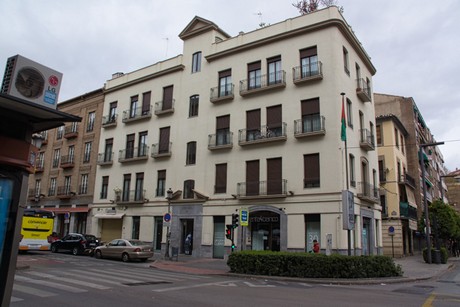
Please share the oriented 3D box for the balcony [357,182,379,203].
[{"bbox_3d":[9.931,2.856,24.639,0.480,1.070,3.581,-8,-16,35],"label":"balcony"}]

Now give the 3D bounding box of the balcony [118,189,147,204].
[{"bbox_3d":[-8.693,3.882,30.446,3.027,1.075,0.480,-7,-16,33],"label":"balcony"}]

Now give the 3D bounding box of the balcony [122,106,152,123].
[{"bbox_3d":[-8.487,-3.570,31.515,3.450,0.980,0.450,-7,-15,33],"label":"balcony"}]

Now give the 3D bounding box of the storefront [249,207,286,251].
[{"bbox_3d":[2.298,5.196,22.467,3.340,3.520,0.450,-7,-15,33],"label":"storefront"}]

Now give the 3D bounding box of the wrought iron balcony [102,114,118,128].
[{"bbox_3d":[-11.920,-3.190,34.404,1.557,1.093,0.480,-7,-16,33],"label":"wrought iron balcony"}]

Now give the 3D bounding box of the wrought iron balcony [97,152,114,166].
[{"bbox_3d":[-11.713,0.565,32.542,1.645,1.106,0.539,-7,-15,31],"label":"wrought iron balcony"}]

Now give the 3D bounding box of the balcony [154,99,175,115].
[{"bbox_3d":[-5.713,-4.076,30.447,1.822,1.025,0.480,-7,-16,33],"label":"balcony"}]

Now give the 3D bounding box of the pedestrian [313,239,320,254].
[{"bbox_3d":[4.831,5.648,19.218,0.380,1.580,0.480,-3,-14,18],"label":"pedestrian"}]

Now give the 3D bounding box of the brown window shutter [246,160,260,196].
[{"bbox_3d":[1.678,1.749,24.116,1.134,2.467,0.100,-7,-15,31],"label":"brown window shutter"}]

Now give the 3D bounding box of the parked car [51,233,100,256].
[{"bbox_3d":[-12.406,7.329,27.959,4.500,1.600,1.830,-7,-15,32],"label":"parked car"}]

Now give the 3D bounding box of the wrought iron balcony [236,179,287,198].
[{"bbox_3d":[2.160,2.463,23.495,3.560,1.128,0.480,-7,-16,33],"label":"wrought iron balcony"}]

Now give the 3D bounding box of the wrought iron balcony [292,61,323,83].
[{"bbox_3d":[5.280,-5.428,23.385,1.925,1.023,0.480,-7,-16,33],"label":"wrought iron balcony"}]

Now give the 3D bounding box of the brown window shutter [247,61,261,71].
[{"bbox_3d":[1.909,-6.651,26.444,1.140,0.656,0.060,-7,-16,33],"label":"brown window shutter"}]

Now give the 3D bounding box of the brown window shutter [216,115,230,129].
[{"bbox_3d":[-0.444,-2.375,26.461,1.225,0.965,0.100,-7,-15,31],"label":"brown window shutter"}]

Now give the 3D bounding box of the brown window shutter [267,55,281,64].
[{"bbox_3d":[3.258,-6.796,25.128,1.134,0.379,0.100,-7,-15,31],"label":"brown window shutter"}]

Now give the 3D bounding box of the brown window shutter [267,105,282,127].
[{"bbox_3d":[3.173,-2.529,24.170,1.162,1.553,0.100,-7,-15,31],"label":"brown window shutter"}]

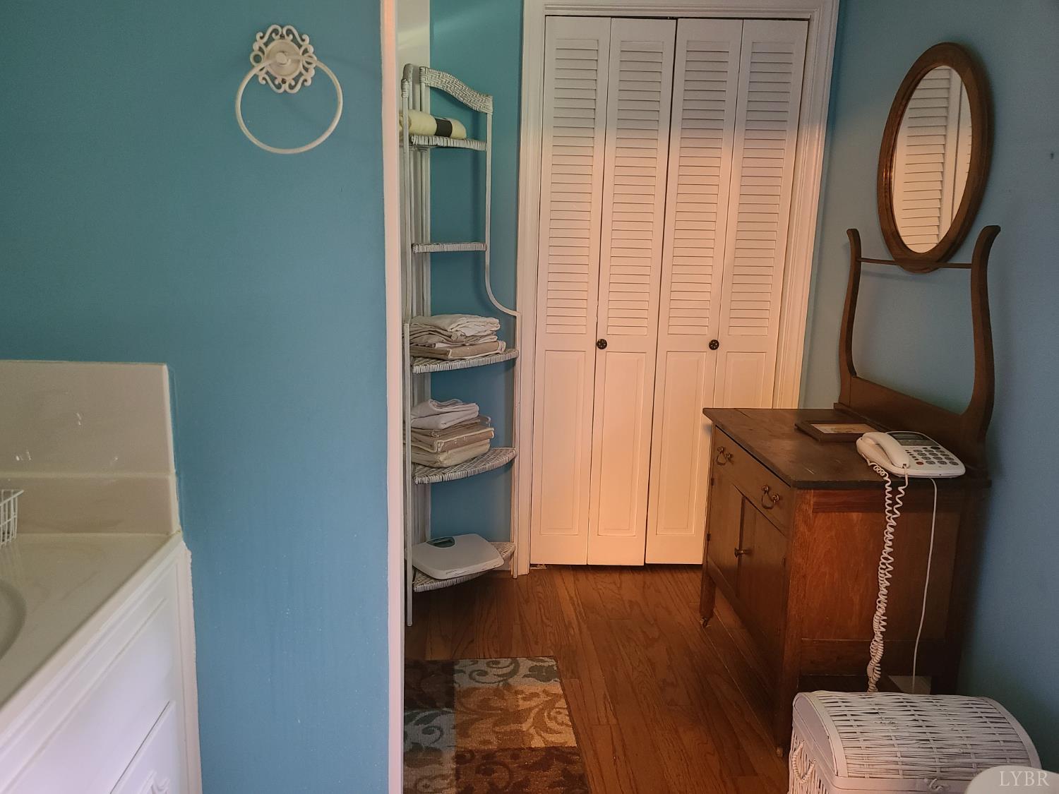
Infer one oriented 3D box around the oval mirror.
[{"bbox_3d":[1.102,-0.644,2.182,0.030,0.605,0.490,0,12,-4],"label":"oval mirror"}]

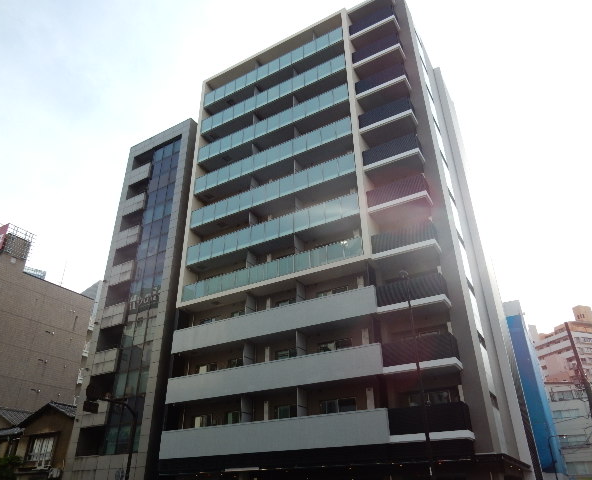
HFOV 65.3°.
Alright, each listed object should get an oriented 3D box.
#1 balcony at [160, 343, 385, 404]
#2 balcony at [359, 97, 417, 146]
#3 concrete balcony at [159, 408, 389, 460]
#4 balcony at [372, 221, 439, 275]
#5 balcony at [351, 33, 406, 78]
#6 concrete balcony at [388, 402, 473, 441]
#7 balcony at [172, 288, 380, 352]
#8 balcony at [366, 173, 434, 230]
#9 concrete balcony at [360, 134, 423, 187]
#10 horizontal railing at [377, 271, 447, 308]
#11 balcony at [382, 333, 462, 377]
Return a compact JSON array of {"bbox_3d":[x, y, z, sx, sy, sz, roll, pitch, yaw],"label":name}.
[{"bbox_3d":[-1.469,7.423,24.637,13.340,1.395,1.247,-16,-33,26],"label":"balcony"},{"bbox_3d":[5.441,-7.041,27.363,3.108,1.344,1.254,-16,-33,26],"label":"balcony"},{"bbox_3d":[-1.435,9.958,23.227,13.340,1.395,1.247,-16,-33,26],"label":"concrete balcony"},{"bbox_3d":[5.526,0.282,23.247,3.108,1.344,1.254,-16,-33,26],"label":"balcony"},{"bbox_3d":[5.384,-11.922,30.106,3.108,1.344,1.254,-16,-33,26],"label":"balcony"},{"bbox_3d":[5.611,7.604,19.132,3.108,1.344,1.254,-16,-33,26],"label":"concrete balcony"},{"bbox_3d":[-1.503,4.889,26.046,13.340,1.395,1.247,-16,-33,26],"label":"balcony"},{"bbox_3d":[5.710,-2.265,25.526,3.350,1.450,1.244,-16,-33,26],"label":"balcony"},{"bbox_3d":[5.676,-4.799,26.935,3.350,1.450,1.244,-16,-33,26],"label":"concrete balcony"},{"bbox_3d":[5.497,2.590,21.839,3.108,1.092,1.030,-16,-33,26],"label":"horizontal railing"},{"bbox_3d":[5.812,5.338,21.297,3.350,1.450,1.244,-16,-33,26],"label":"balcony"}]

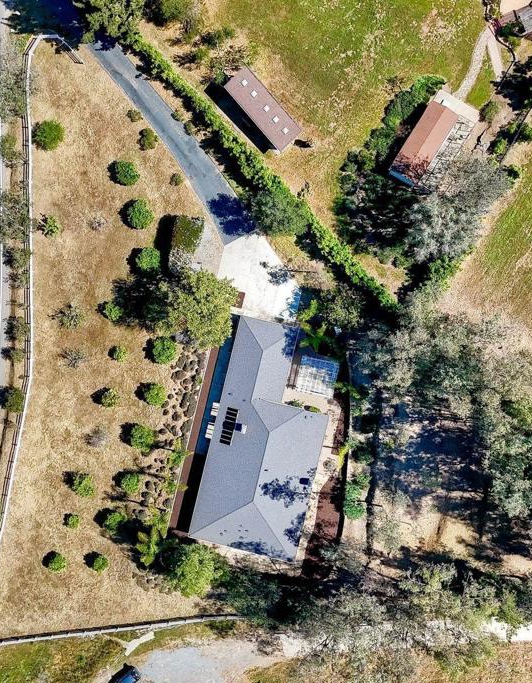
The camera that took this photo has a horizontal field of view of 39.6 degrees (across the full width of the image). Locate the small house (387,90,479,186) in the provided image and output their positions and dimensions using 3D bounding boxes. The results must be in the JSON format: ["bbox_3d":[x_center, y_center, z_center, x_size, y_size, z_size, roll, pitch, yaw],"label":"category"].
[{"bbox_3d":[23.540,-27.220,102.700,6.300,3.600,12.000,32,90,0],"label":"small house"}]

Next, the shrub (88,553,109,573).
[{"bbox_3d":[-23.440,31.530,105.050,2.100,1.900,2.100,0,90,0],"label":"shrub"}]

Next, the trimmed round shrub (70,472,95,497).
[{"bbox_3d":[-25.707,20.326,104.179,2.890,2.600,3.030,0,91,0],"label":"trimmed round shrub"}]

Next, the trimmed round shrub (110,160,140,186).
[{"bbox_3d":[-19.147,-23.233,102.098,3.420,2.400,3.510,0,91,0],"label":"trimmed round shrub"}]

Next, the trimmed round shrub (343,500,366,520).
[{"bbox_3d":[12.210,23.390,102.050,2.800,2.300,2.800,0,90,0],"label":"trimmed round shrub"}]

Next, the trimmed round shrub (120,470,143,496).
[{"bbox_3d":[-19.111,20.099,104.316,2.650,2.300,2.680,0,91,0],"label":"trimmed round shrub"}]

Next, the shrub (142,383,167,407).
[{"bbox_3d":[-15.370,7.410,102.400,3.300,2.600,3.300,0,90,0],"label":"shrub"}]

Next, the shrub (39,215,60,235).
[{"bbox_3d":[-29.747,-16.060,102.665,2.290,2.000,2.640,0,91,0],"label":"shrub"}]

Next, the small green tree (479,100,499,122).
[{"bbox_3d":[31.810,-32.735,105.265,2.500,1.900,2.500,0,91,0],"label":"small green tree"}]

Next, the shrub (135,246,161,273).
[{"bbox_3d":[-16.250,-11.270,102.300,3.400,2.800,3.400,0,90,0],"label":"shrub"}]

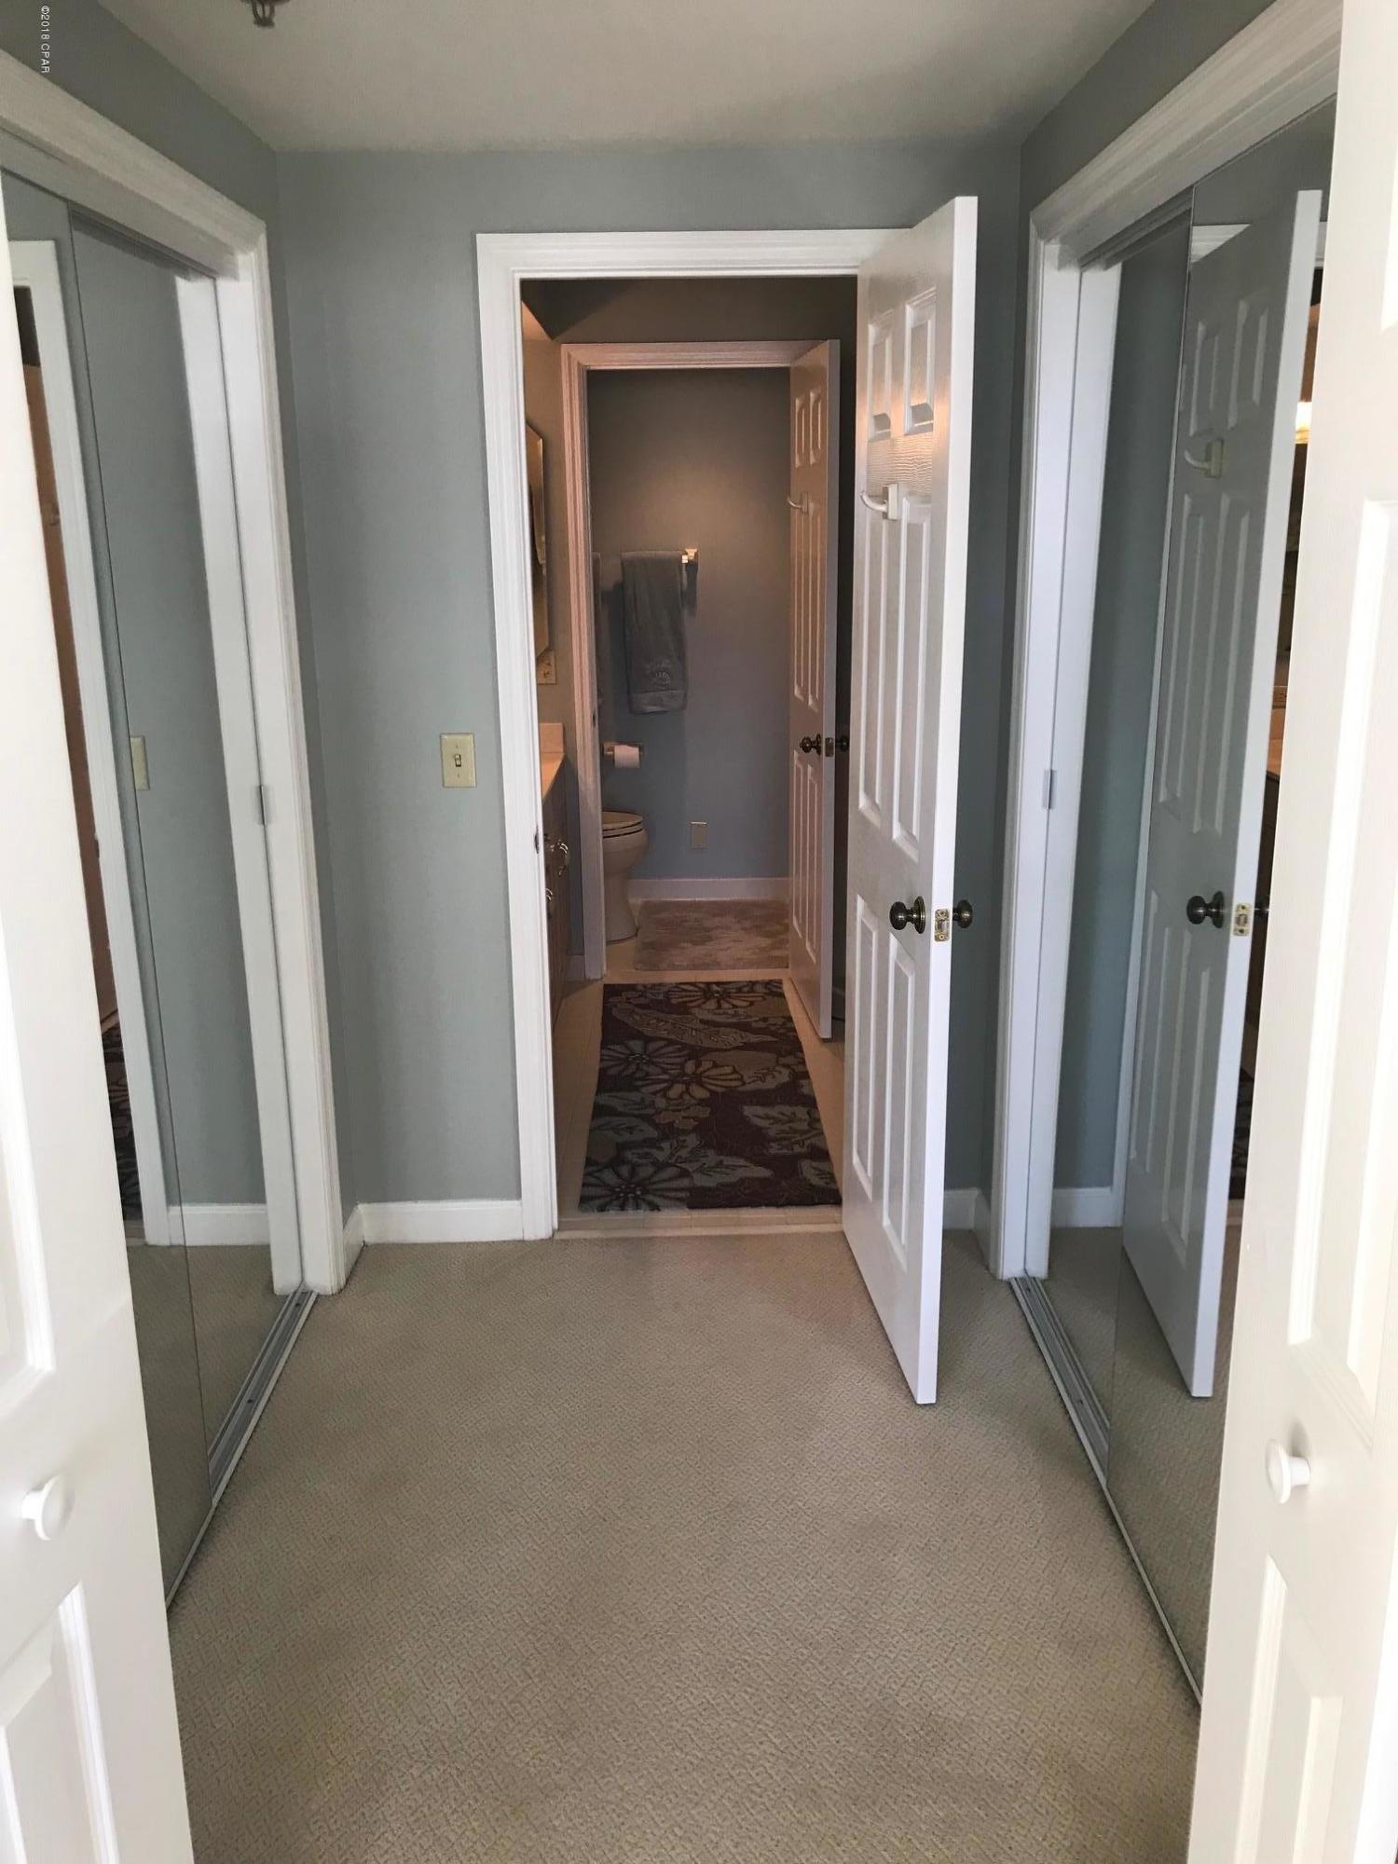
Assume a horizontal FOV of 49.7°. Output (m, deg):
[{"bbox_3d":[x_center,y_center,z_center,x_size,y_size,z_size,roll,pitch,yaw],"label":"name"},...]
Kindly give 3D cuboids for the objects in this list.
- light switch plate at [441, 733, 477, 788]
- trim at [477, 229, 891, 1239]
[{"bbox_3d":[-0.503,-0.358,3.162,0.071,0.115,0.010,-1,16,-1],"label":"light switch plate"},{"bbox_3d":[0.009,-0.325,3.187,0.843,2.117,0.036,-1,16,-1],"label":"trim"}]

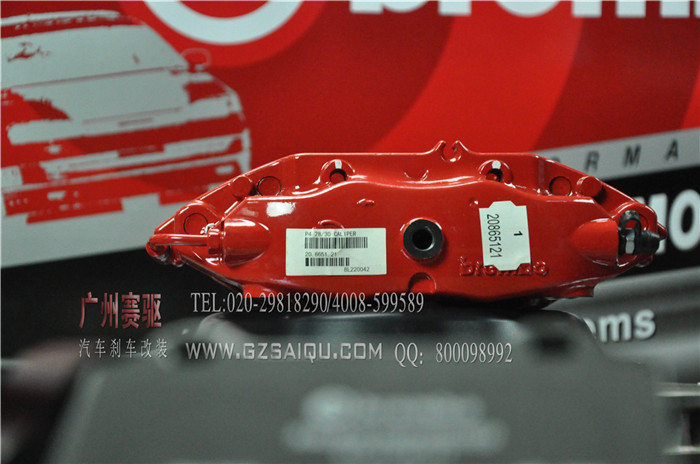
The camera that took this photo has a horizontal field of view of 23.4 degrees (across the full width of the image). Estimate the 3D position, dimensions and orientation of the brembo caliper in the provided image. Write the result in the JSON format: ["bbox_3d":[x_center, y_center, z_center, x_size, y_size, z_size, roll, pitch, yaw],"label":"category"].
[{"bbox_3d":[0.029,-0.004,0.850,0.258,0.078,0.125,0,4,-2],"label":"brembo caliper"}]

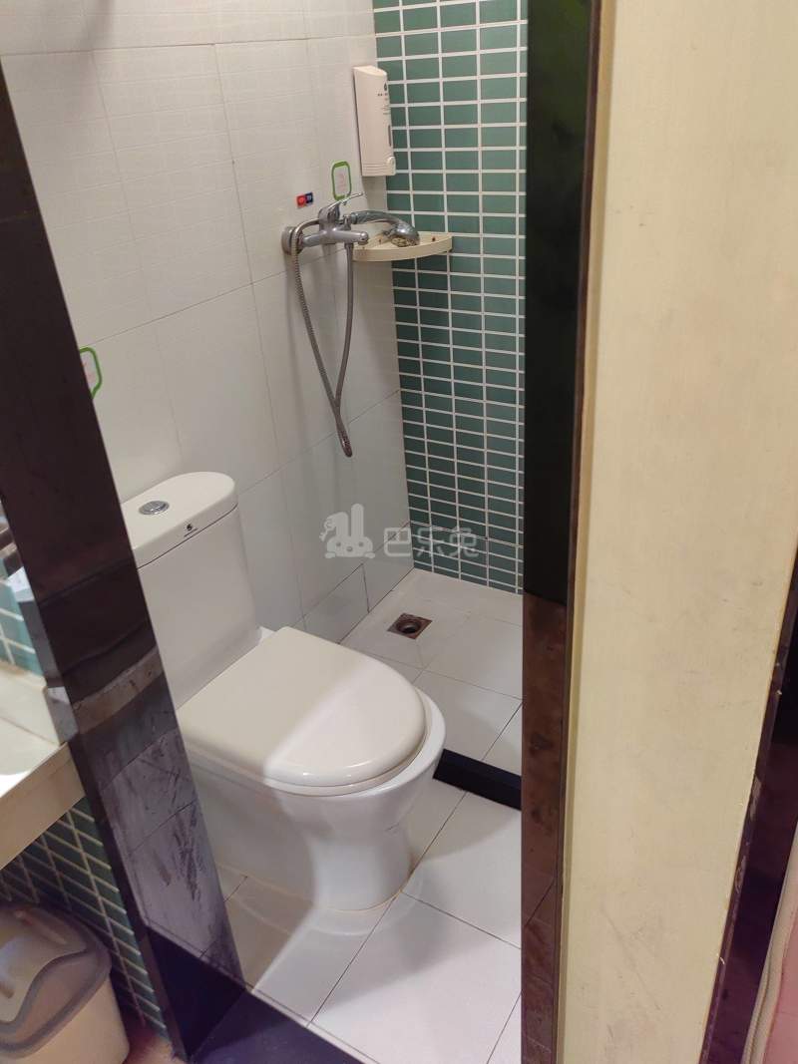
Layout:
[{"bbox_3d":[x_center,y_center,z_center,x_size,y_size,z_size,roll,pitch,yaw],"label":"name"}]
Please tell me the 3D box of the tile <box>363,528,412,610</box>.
[{"bbox_3d":[-0.032,0.108,2.628,0.010,0.180,0.286,13,34,28],"label":"tile"}]

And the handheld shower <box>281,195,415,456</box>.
[{"bbox_3d":[-0.072,-0.525,2.086,0.190,0.630,0.370,13,35,28],"label":"handheld shower"}]

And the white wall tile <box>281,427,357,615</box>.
[{"bbox_3d":[-0.201,-0.029,2.256,0.010,0.450,0.301,13,34,28],"label":"white wall tile"}]

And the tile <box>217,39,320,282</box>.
[{"bbox_3d":[-0.266,-0.812,1.819,0.010,0.455,0.300,13,35,28],"label":"tile"}]

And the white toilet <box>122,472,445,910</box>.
[{"bbox_3d":[-0.219,0.350,1.628,0.675,0.782,0.372,13,34,28],"label":"white toilet"}]

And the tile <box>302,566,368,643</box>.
[{"bbox_3d":[-0.182,0.242,2.433,0.010,0.184,0.300,13,35,28],"label":"tile"}]

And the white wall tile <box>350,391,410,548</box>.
[{"bbox_3d":[-0.054,-0.164,2.471,0.010,0.450,0.286,13,34,28],"label":"white wall tile"}]

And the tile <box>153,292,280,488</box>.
[{"bbox_3d":[-0.387,-0.284,1.828,0.010,0.449,0.299,13,35,28],"label":"tile"}]

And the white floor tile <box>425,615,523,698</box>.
[{"bbox_3d":[0.272,0.354,2.371,0.295,0.010,0.296,13,35,28],"label":"white floor tile"}]

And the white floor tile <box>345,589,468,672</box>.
[{"bbox_3d":[0.021,0.294,2.508,0.290,0.010,0.296,13,35,28],"label":"white floor tile"}]

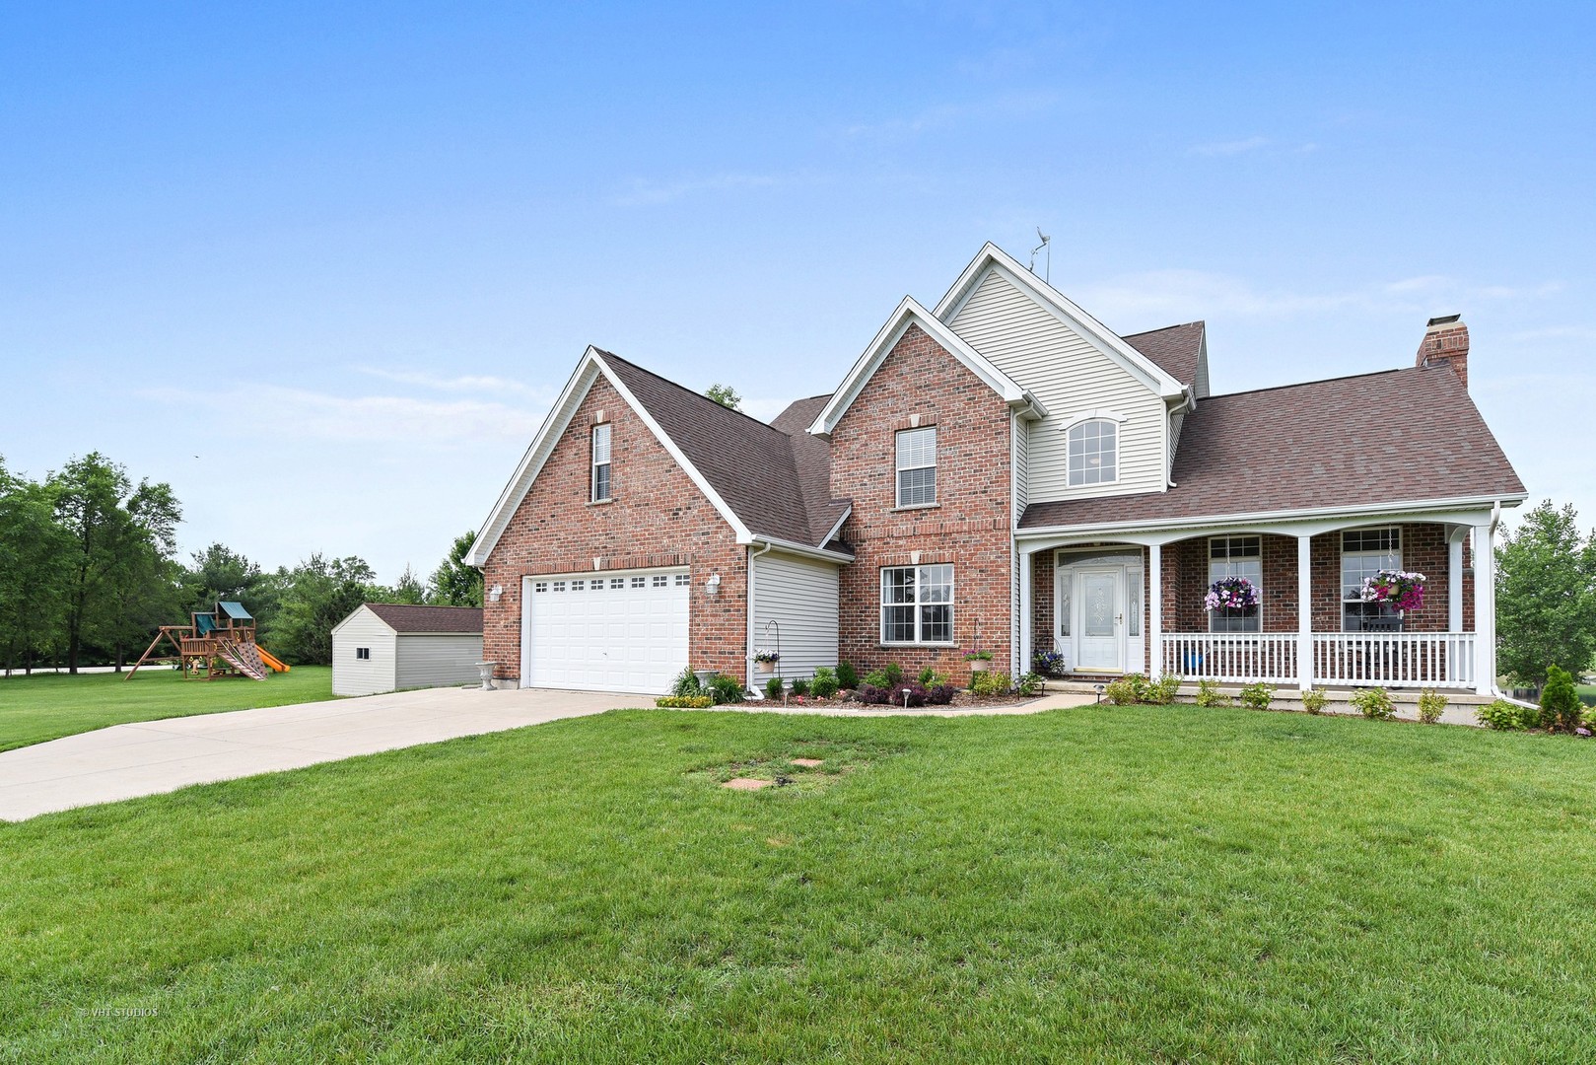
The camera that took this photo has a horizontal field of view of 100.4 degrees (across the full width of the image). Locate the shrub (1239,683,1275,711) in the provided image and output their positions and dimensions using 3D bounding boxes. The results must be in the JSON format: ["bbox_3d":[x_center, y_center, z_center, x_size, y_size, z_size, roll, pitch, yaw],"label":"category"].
[{"bbox_3d":[7.909,2.834,11.450,0.550,0.500,0.520,-2,-5,29],"label":"shrub"}]

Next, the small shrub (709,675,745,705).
[{"bbox_3d":[-1.359,2.965,12.500,0.660,0.580,0.620,0,-4,0],"label":"small shrub"}]

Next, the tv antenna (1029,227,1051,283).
[{"bbox_3d":[6.109,-6.978,16.800,0.550,1.450,0.500,0,-4,6],"label":"tv antenna"}]

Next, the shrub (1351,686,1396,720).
[{"bbox_3d":[9.256,2.749,10.700,0.580,0.540,0.550,-2,-5,29],"label":"shrub"}]

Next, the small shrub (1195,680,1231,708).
[{"bbox_3d":[6.638,2.576,10.650,0.490,0.430,0.460,-3,-5,32],"label":"small shrub"}]

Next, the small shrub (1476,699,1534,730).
[{"bbox_3d":[9.946,2.551,9.350,0.560,0.430,0.620,4,-6,-43],"label":"small shrub"}]

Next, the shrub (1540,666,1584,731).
[{"bbox_3d":[10.792,2.335,9.400,0.450,0.890,0.450,4,-6,-41],"label":"shrub"}]

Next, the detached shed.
[{"bbox_3d":[-12.880,4.040,23.250,3.800,2.950,4.400,-3,-5,31],"label":"detached shed"}]

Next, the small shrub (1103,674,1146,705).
[{"bbox_3d":[6.114,2.941,12.450,0.700,0.570,0.640,-2,-5,29],"label":"small shrub"}]

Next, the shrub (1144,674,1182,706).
[{"bbox_3d":[6.661,2.882,12.150,0.620,0.590,0.580,-2,-5,29],"label":"shrub"}]

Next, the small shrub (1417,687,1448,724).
[{"bbox_3d":[9.922,2.711,10.400,0.400,0.560,0.400,-2,-5,29],"label":"small shrub"}]

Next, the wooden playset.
[{"bbox_3d":[-28.000,5.120,31.900,5.000,3.600,4.300,2,-5,-20],"label":"wooden playset"}]

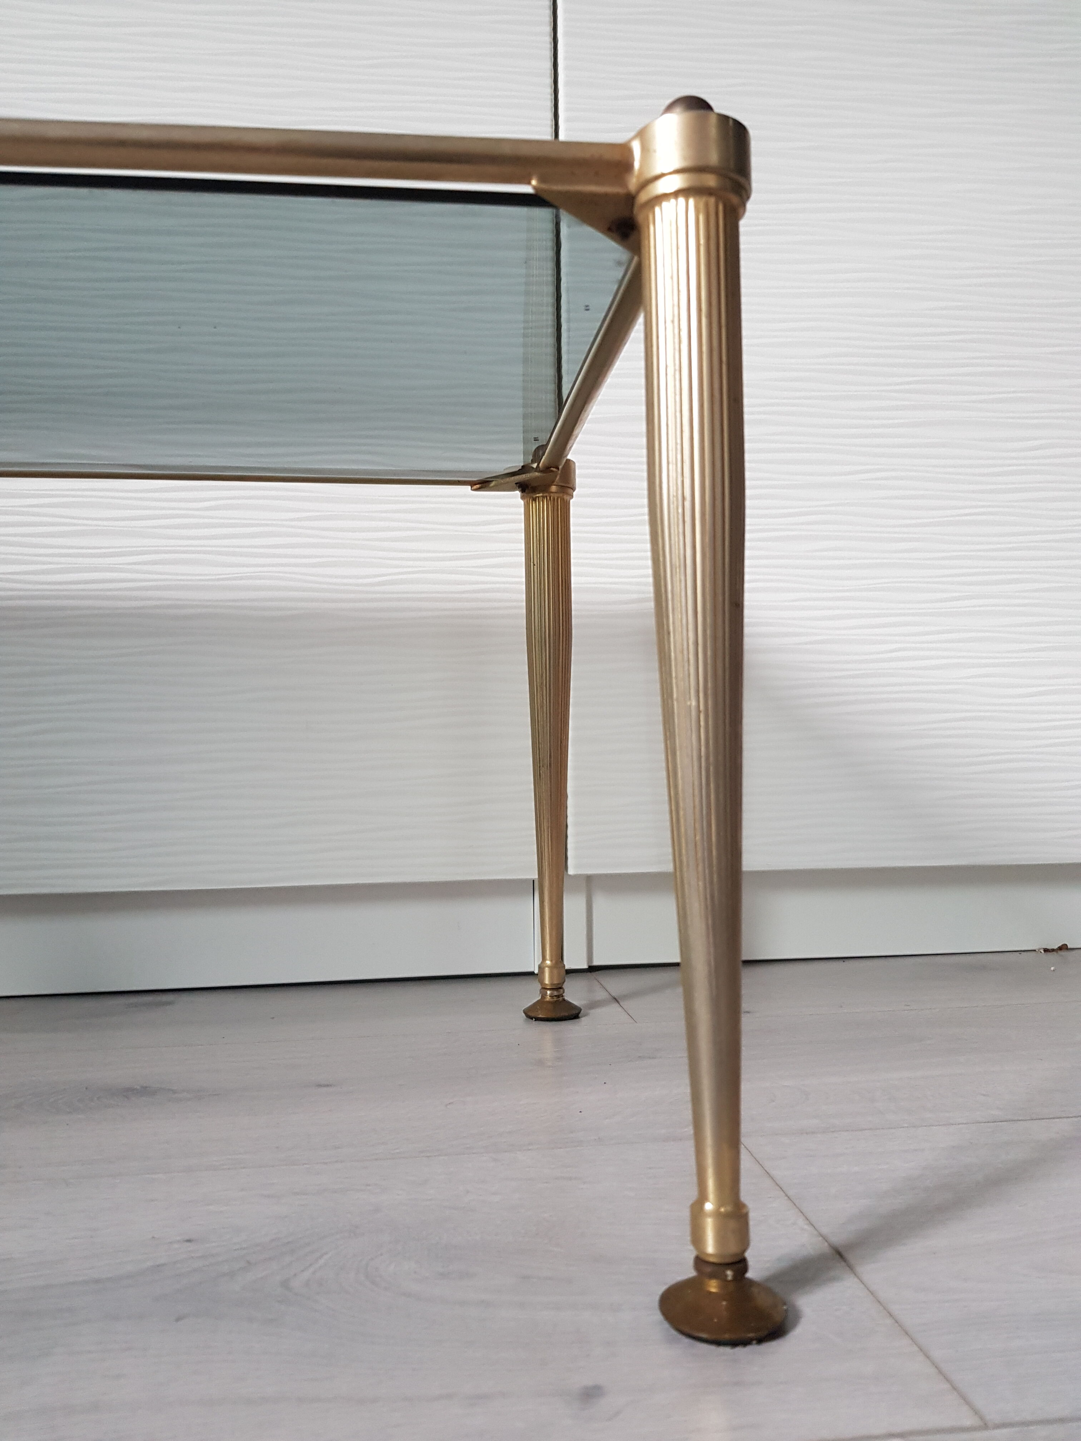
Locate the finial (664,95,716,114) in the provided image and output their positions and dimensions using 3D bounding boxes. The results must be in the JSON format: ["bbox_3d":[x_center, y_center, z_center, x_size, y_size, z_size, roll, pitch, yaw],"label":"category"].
[{"bbox_3d":[0.046,-0.191,0.341,0.017,0.012,0.017,-1,-3,-7],"label":"finial"}]

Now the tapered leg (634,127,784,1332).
[{"bbox_3d":[0.051,-0.007,0.333,0.038,0.380,0.038,-1,-3,-7],"label":"tapered leg"}]

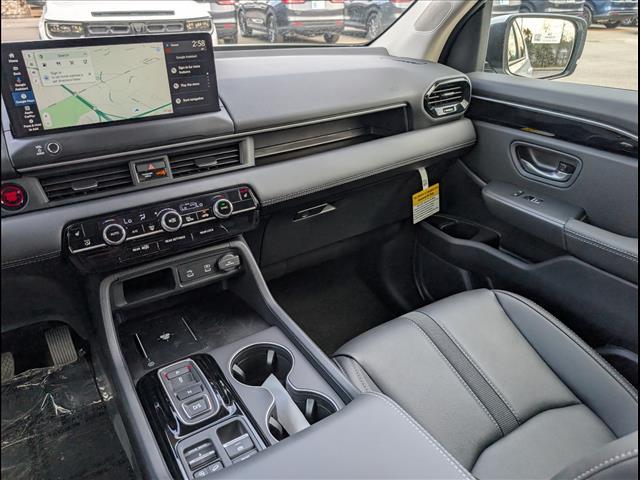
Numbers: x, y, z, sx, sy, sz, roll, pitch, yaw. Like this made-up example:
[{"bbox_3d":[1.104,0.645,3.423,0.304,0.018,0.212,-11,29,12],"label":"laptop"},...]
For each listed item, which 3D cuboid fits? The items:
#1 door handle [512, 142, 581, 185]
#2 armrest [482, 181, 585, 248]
[{"bbox_3d":[0.489,-0.169,0.966,0.037,0.070,0.148,-19,36,-30],"label":"door handle"},{"bbox_3d":[0.458,-0.055,0.979,0.087,0.065,0.210,-19,36,-30],"label":"armrest"}]

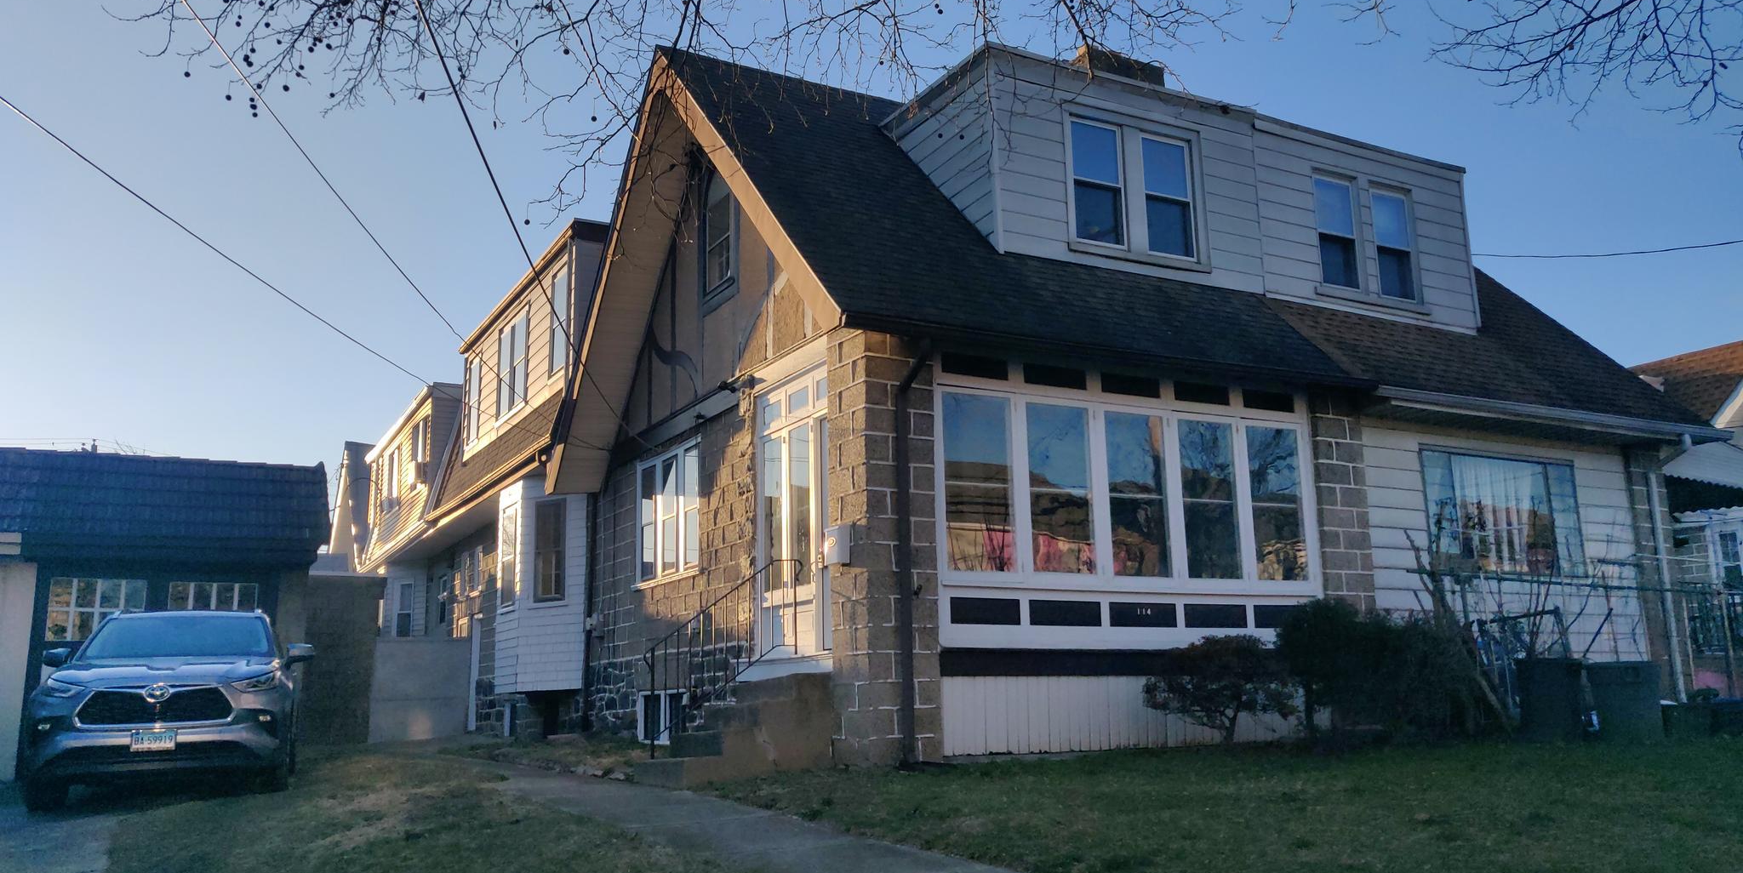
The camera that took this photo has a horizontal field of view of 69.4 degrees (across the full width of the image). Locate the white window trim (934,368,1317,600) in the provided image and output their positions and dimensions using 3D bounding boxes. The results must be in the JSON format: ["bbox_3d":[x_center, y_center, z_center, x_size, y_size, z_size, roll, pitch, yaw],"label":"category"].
[{"bbox_3d":[2.246,0.465,10.527,4.006,1.711,0.141,5,-12,-28],"label":"white window trim"}]

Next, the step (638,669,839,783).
[{"bbox_3d":[-1.069,2.235,9.671,1.188,0.785,1.127,5,-12,-28],"label":"step"}]

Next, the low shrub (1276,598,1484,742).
[{"bbox_3d":[4.280,1.976,10.650,1.711,1.228,1.258,5,-12,-28],"label":"low shrub"}]

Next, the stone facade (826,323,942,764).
[{"bbox_3d":[0.093,0.805,9.600,0.604,3.221,0.604,5,-12,-28],"label":"stone facade"}]

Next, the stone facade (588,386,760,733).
[{"bbox_3d":[-2.193,1.583,13.402,0.252,3.221,5.435,5,-12,-28],"label":"stone facade"}]

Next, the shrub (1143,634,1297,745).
[{"bbox_3d":[2.728,1.980,9.869,1.127,0.866,1.057,5,-12,-28],"label":"shrub"}]

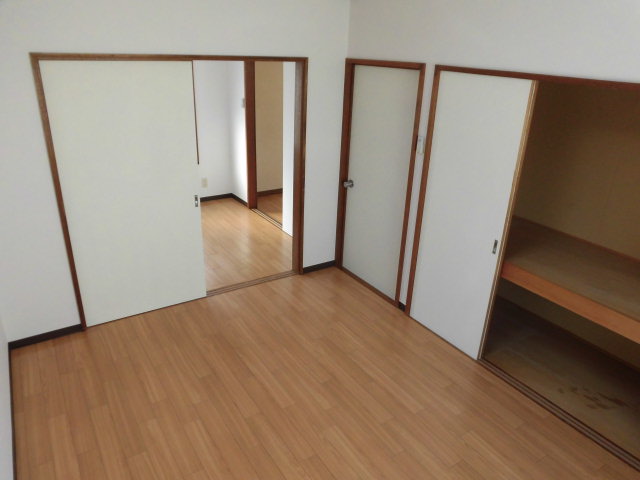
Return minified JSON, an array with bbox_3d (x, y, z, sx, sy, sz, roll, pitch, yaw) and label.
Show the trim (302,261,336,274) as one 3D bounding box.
[{"bbox_3d":[-0.007,0.255,4.110,0.346,0.061,0.015,-13,27,-31],"label":"trim"}]

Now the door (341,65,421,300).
[{"bbox_3d":[0.462,-0.439,3.579,0.040,1.776,0.744,-13,27,-31],"label":"door"}]

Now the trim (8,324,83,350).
[{"bbox_3d":[-1.849,0.651,3.008,0.430,0.061,0.015,-13,27,-31],"label":"trim"}]

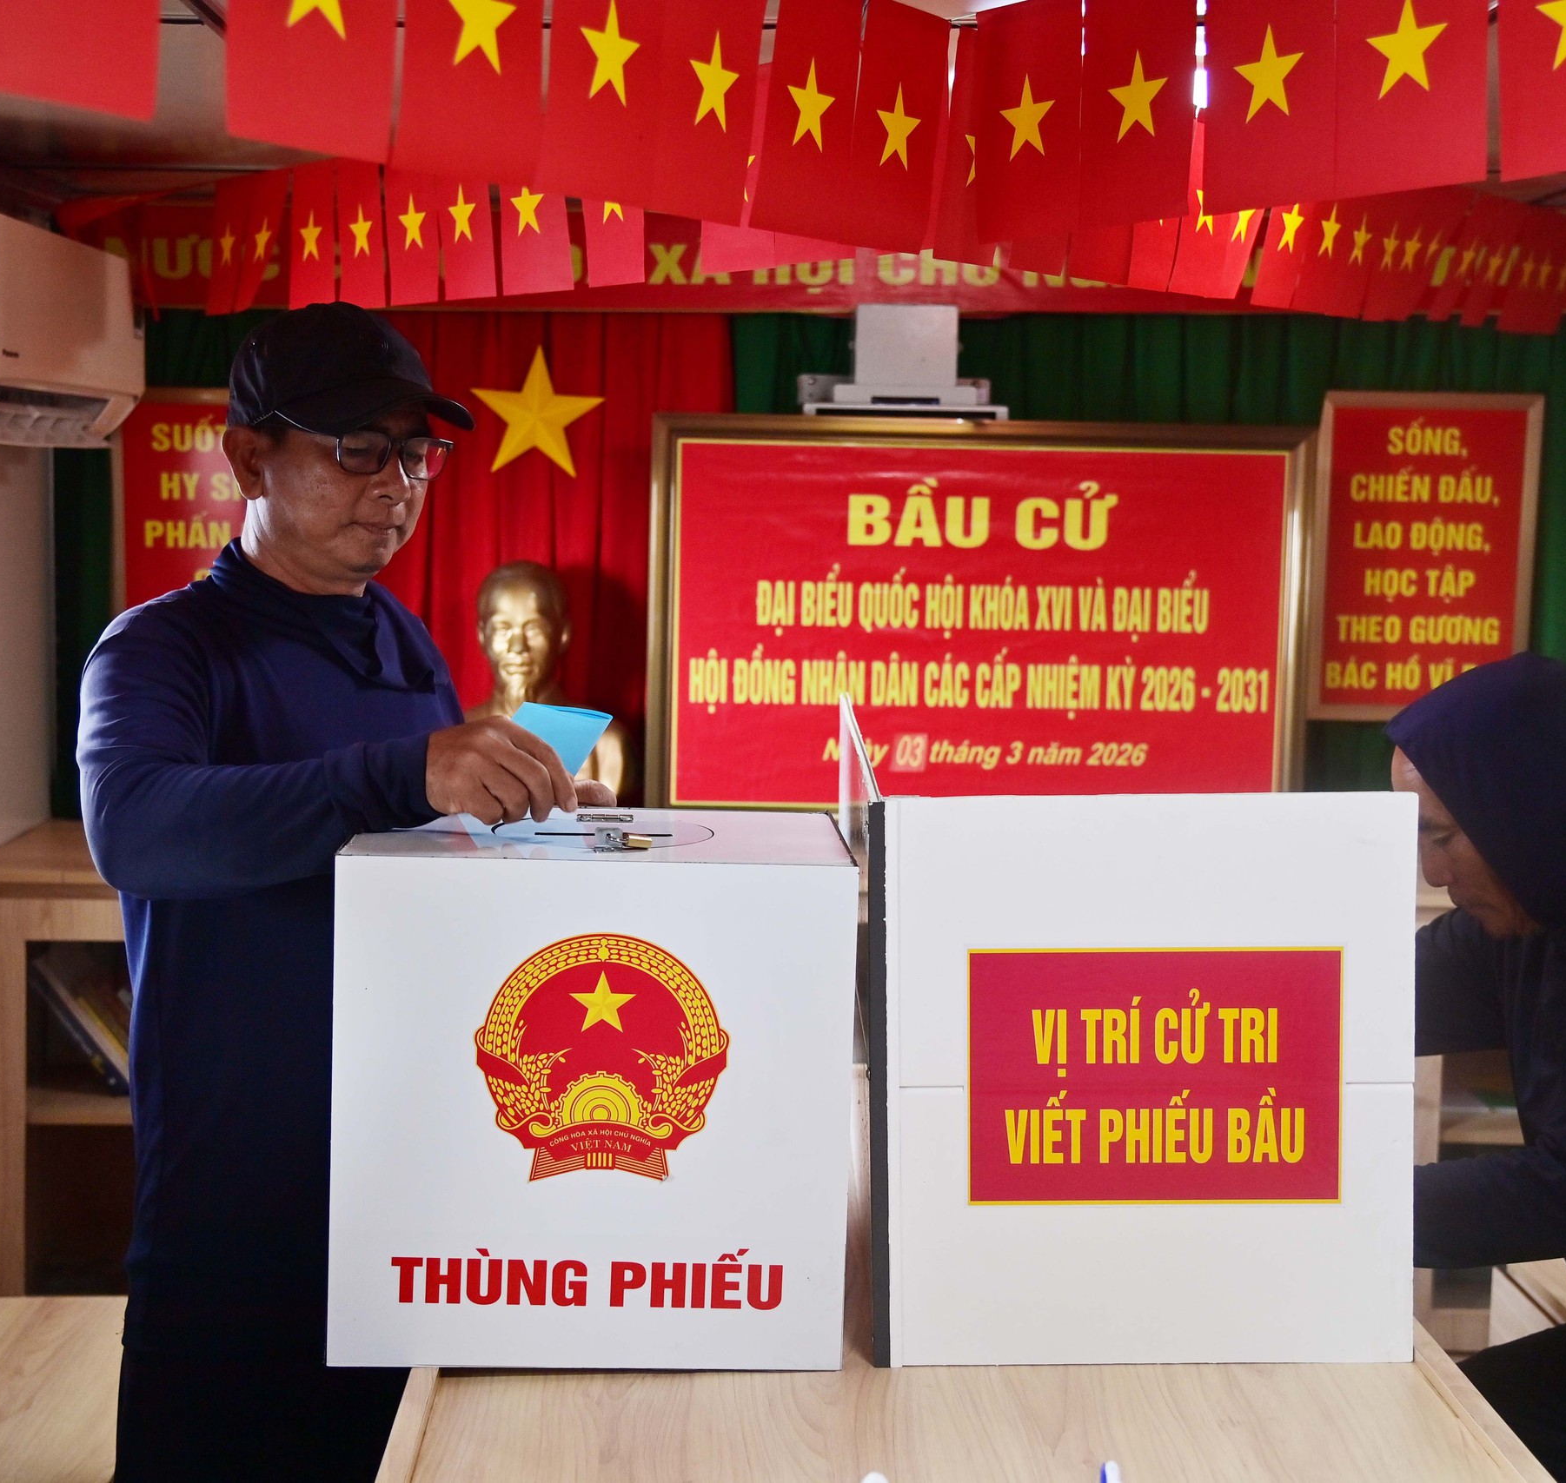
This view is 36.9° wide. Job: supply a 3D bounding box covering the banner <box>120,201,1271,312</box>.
[{"bbox_3d":[0.104,-0.764,3.732,2.396,0.170,0.020,0,6,-3],"label":"banner"}]

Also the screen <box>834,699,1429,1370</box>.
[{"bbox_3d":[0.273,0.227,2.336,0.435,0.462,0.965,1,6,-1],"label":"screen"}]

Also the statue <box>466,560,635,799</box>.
[{"bbox_3d":[-0.369,-0.047,3.599,0.250,0.461,0.190,2,6,9],"label":"statue"}]

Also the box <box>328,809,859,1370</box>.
[{"bbox_3d":[-0.156,0.278,1.990,0.404,0.405,0.318,1,6,-3],"label":"box"}]

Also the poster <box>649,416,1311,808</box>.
[{"bbox_3d":[0.321,-0.170,3.770,1.059,0.674,0.045,1,3,-3],"label":"poster"}]

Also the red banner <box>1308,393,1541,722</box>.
[{"bbox_3d":[1.063,-0.297,3.862,0.362,0.540,0.030,1,6,-3],"label":"red banner"}]

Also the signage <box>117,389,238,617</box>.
[{"bbox_3d":[-0.890,-0.289,3.773,0.362,0.540,0.030,1,6,-3],"label":"signage"}]

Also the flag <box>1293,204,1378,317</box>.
[{"bbox_3d":[0.709,-0.652,3.027,0.020,0.197,0.133,24,17,32],"label":"flag"}]

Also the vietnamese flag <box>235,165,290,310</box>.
[{"bbox_3d":[-0.736,-0.708,3.329,0.020,0.197,0.133,14,-2,-32],"label":"vietnamese flag"}]

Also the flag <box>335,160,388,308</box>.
[{"bbox_3d":[-0.562,-0.677,3.134,0.020,0.197,0.133,-3,7,-38],"label":"flag"}]

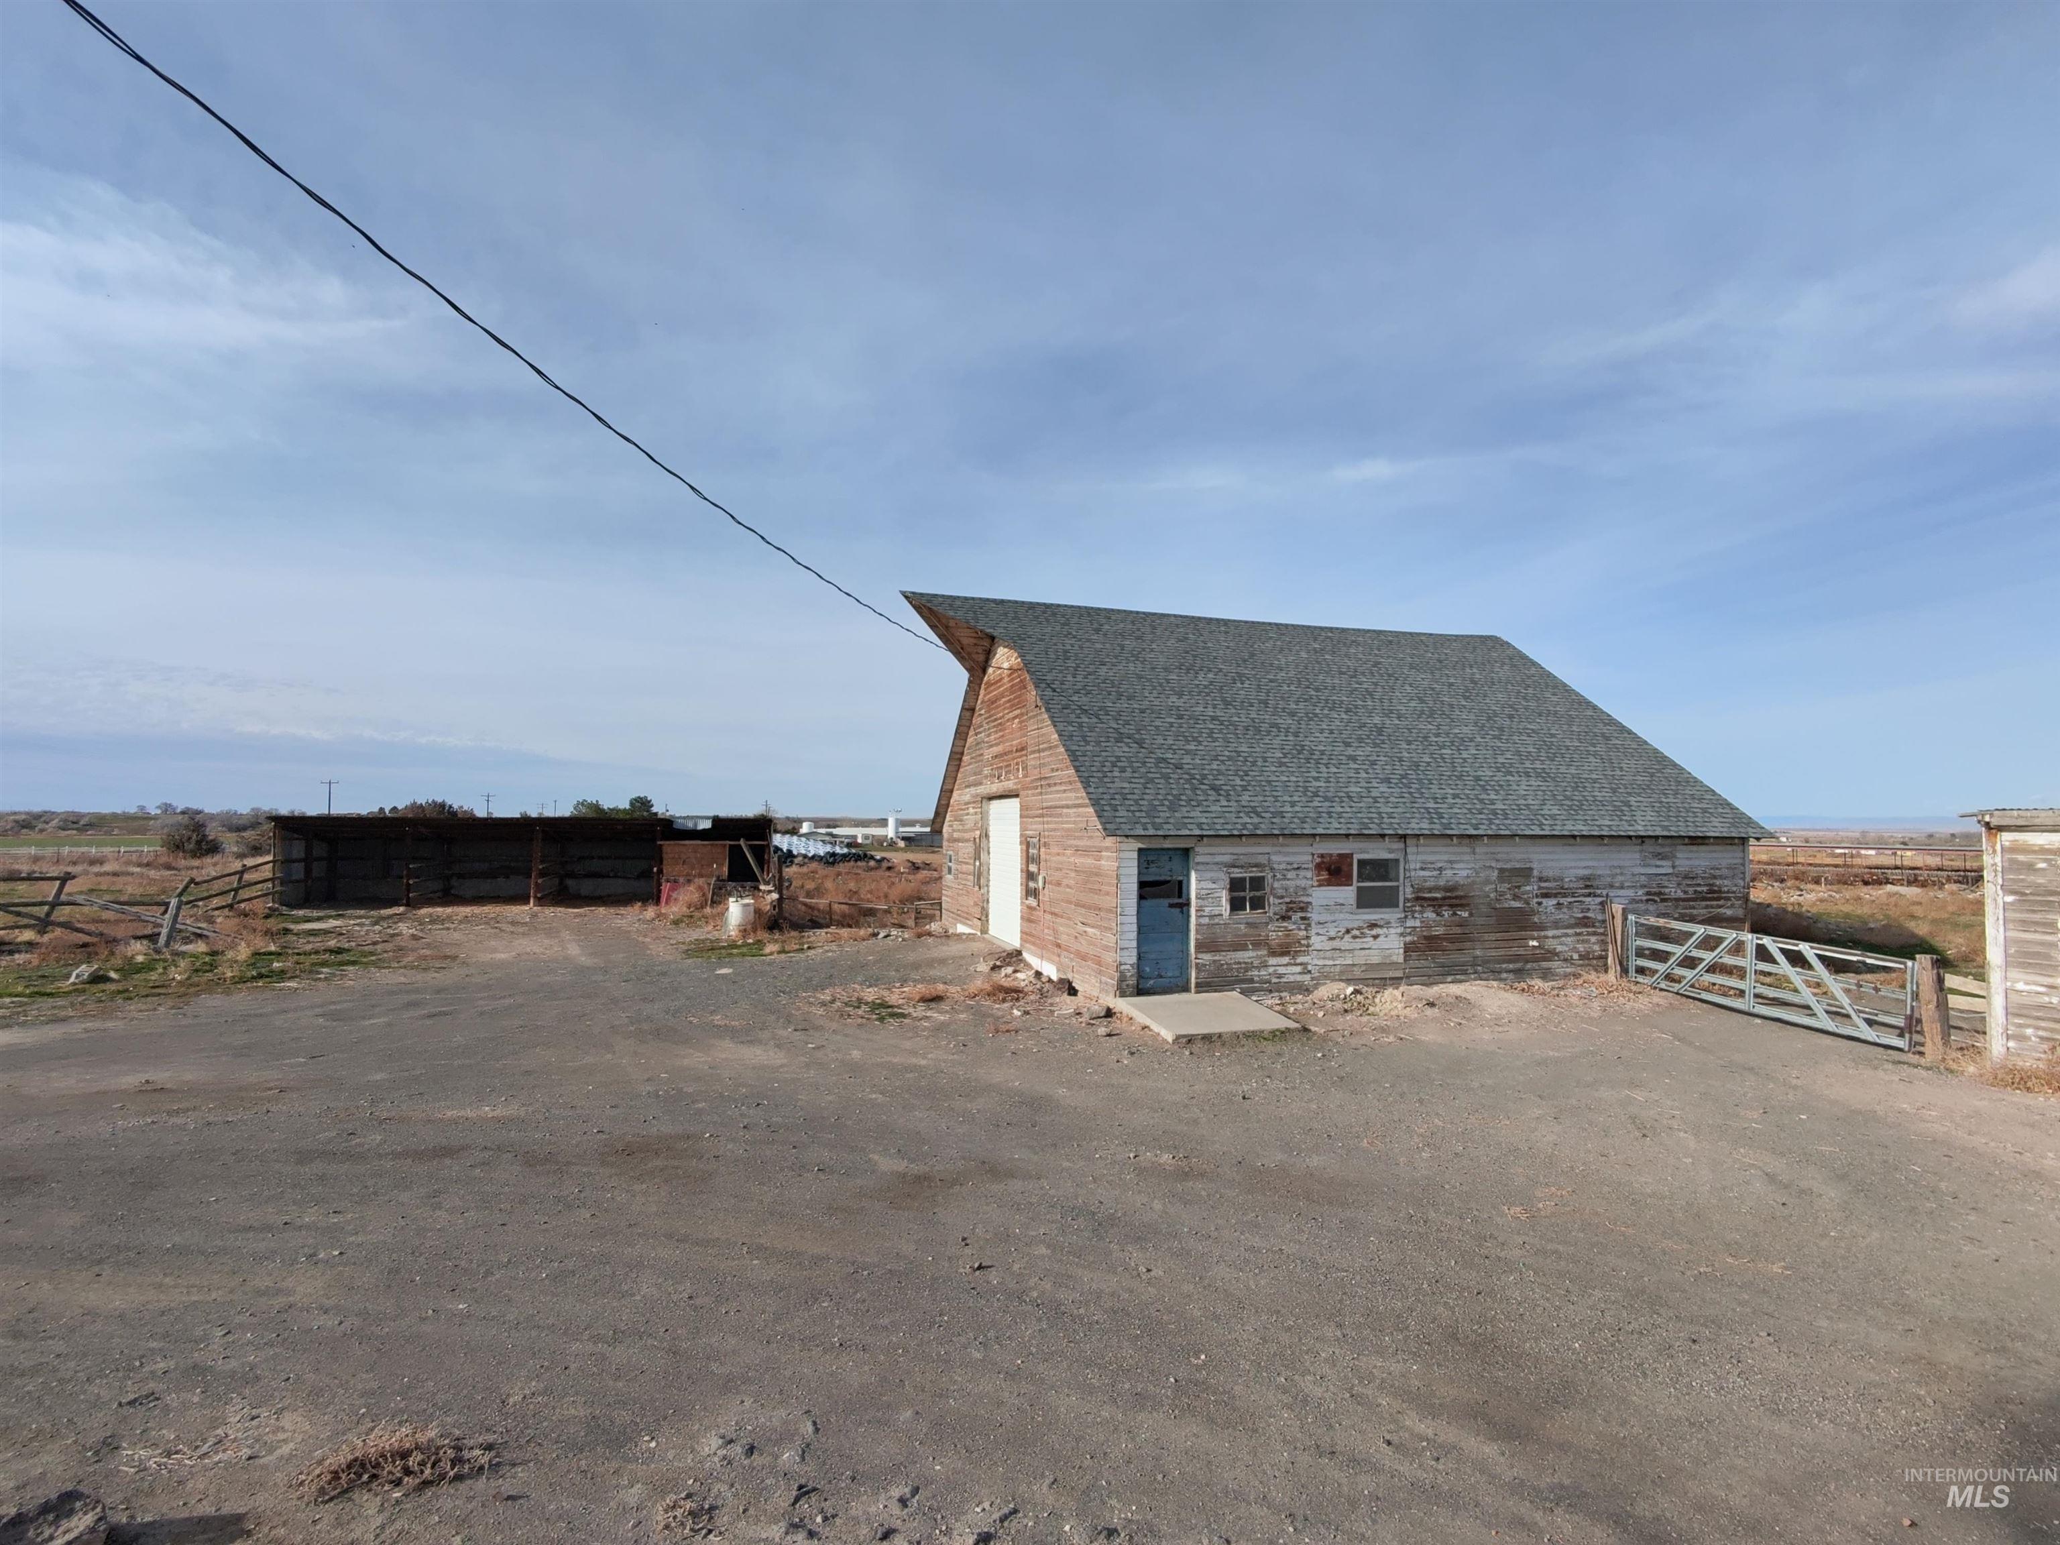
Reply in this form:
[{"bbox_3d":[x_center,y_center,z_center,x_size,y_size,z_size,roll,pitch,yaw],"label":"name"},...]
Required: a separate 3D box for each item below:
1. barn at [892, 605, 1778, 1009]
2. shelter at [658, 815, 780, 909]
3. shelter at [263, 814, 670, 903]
[{"bbox_3d":[4.484,0.119,21.049,14.838,7.210,12.765,1,-4,-17],"label":"barn"},{"bbox_3d":[-10.919,3.108,33.439,3.660,2.770,4.400,1,-4,-14],"label":"shelter"},{"bbox_3d":[-16.918,2.826,30.203,10.900,2.600,3.200,1,-3,-9],"label":"shelter"}]

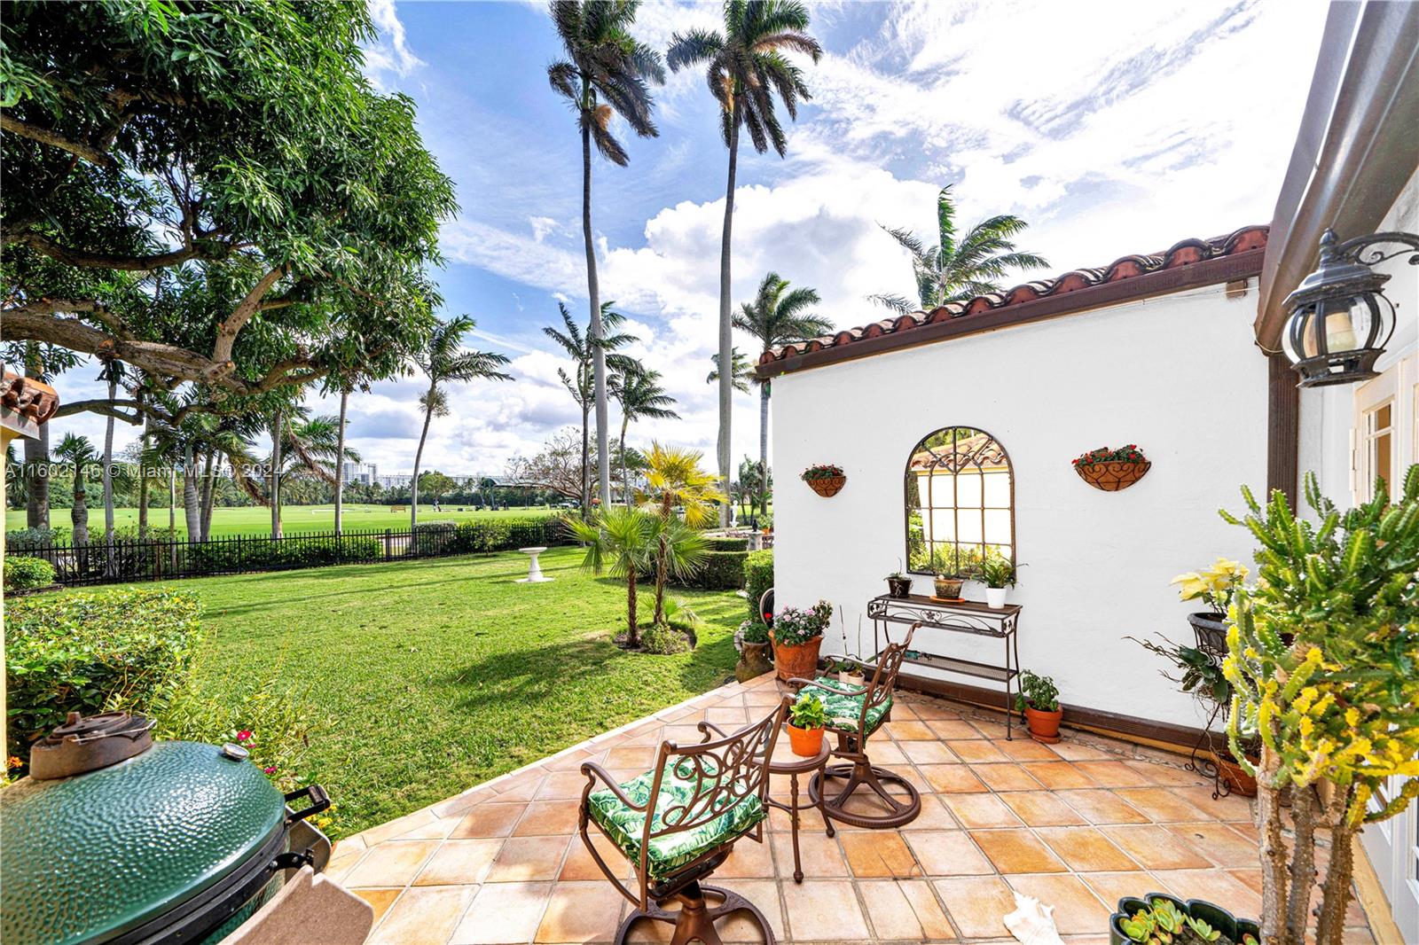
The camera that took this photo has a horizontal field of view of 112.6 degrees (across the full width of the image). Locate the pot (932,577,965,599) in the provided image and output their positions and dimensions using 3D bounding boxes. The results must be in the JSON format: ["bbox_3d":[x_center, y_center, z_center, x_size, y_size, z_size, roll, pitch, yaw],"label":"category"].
[{"bbox_3d":[1.820,0.880,3.600,0.205,0.155,0.205,-2,-3,40],"label":"pot"}]

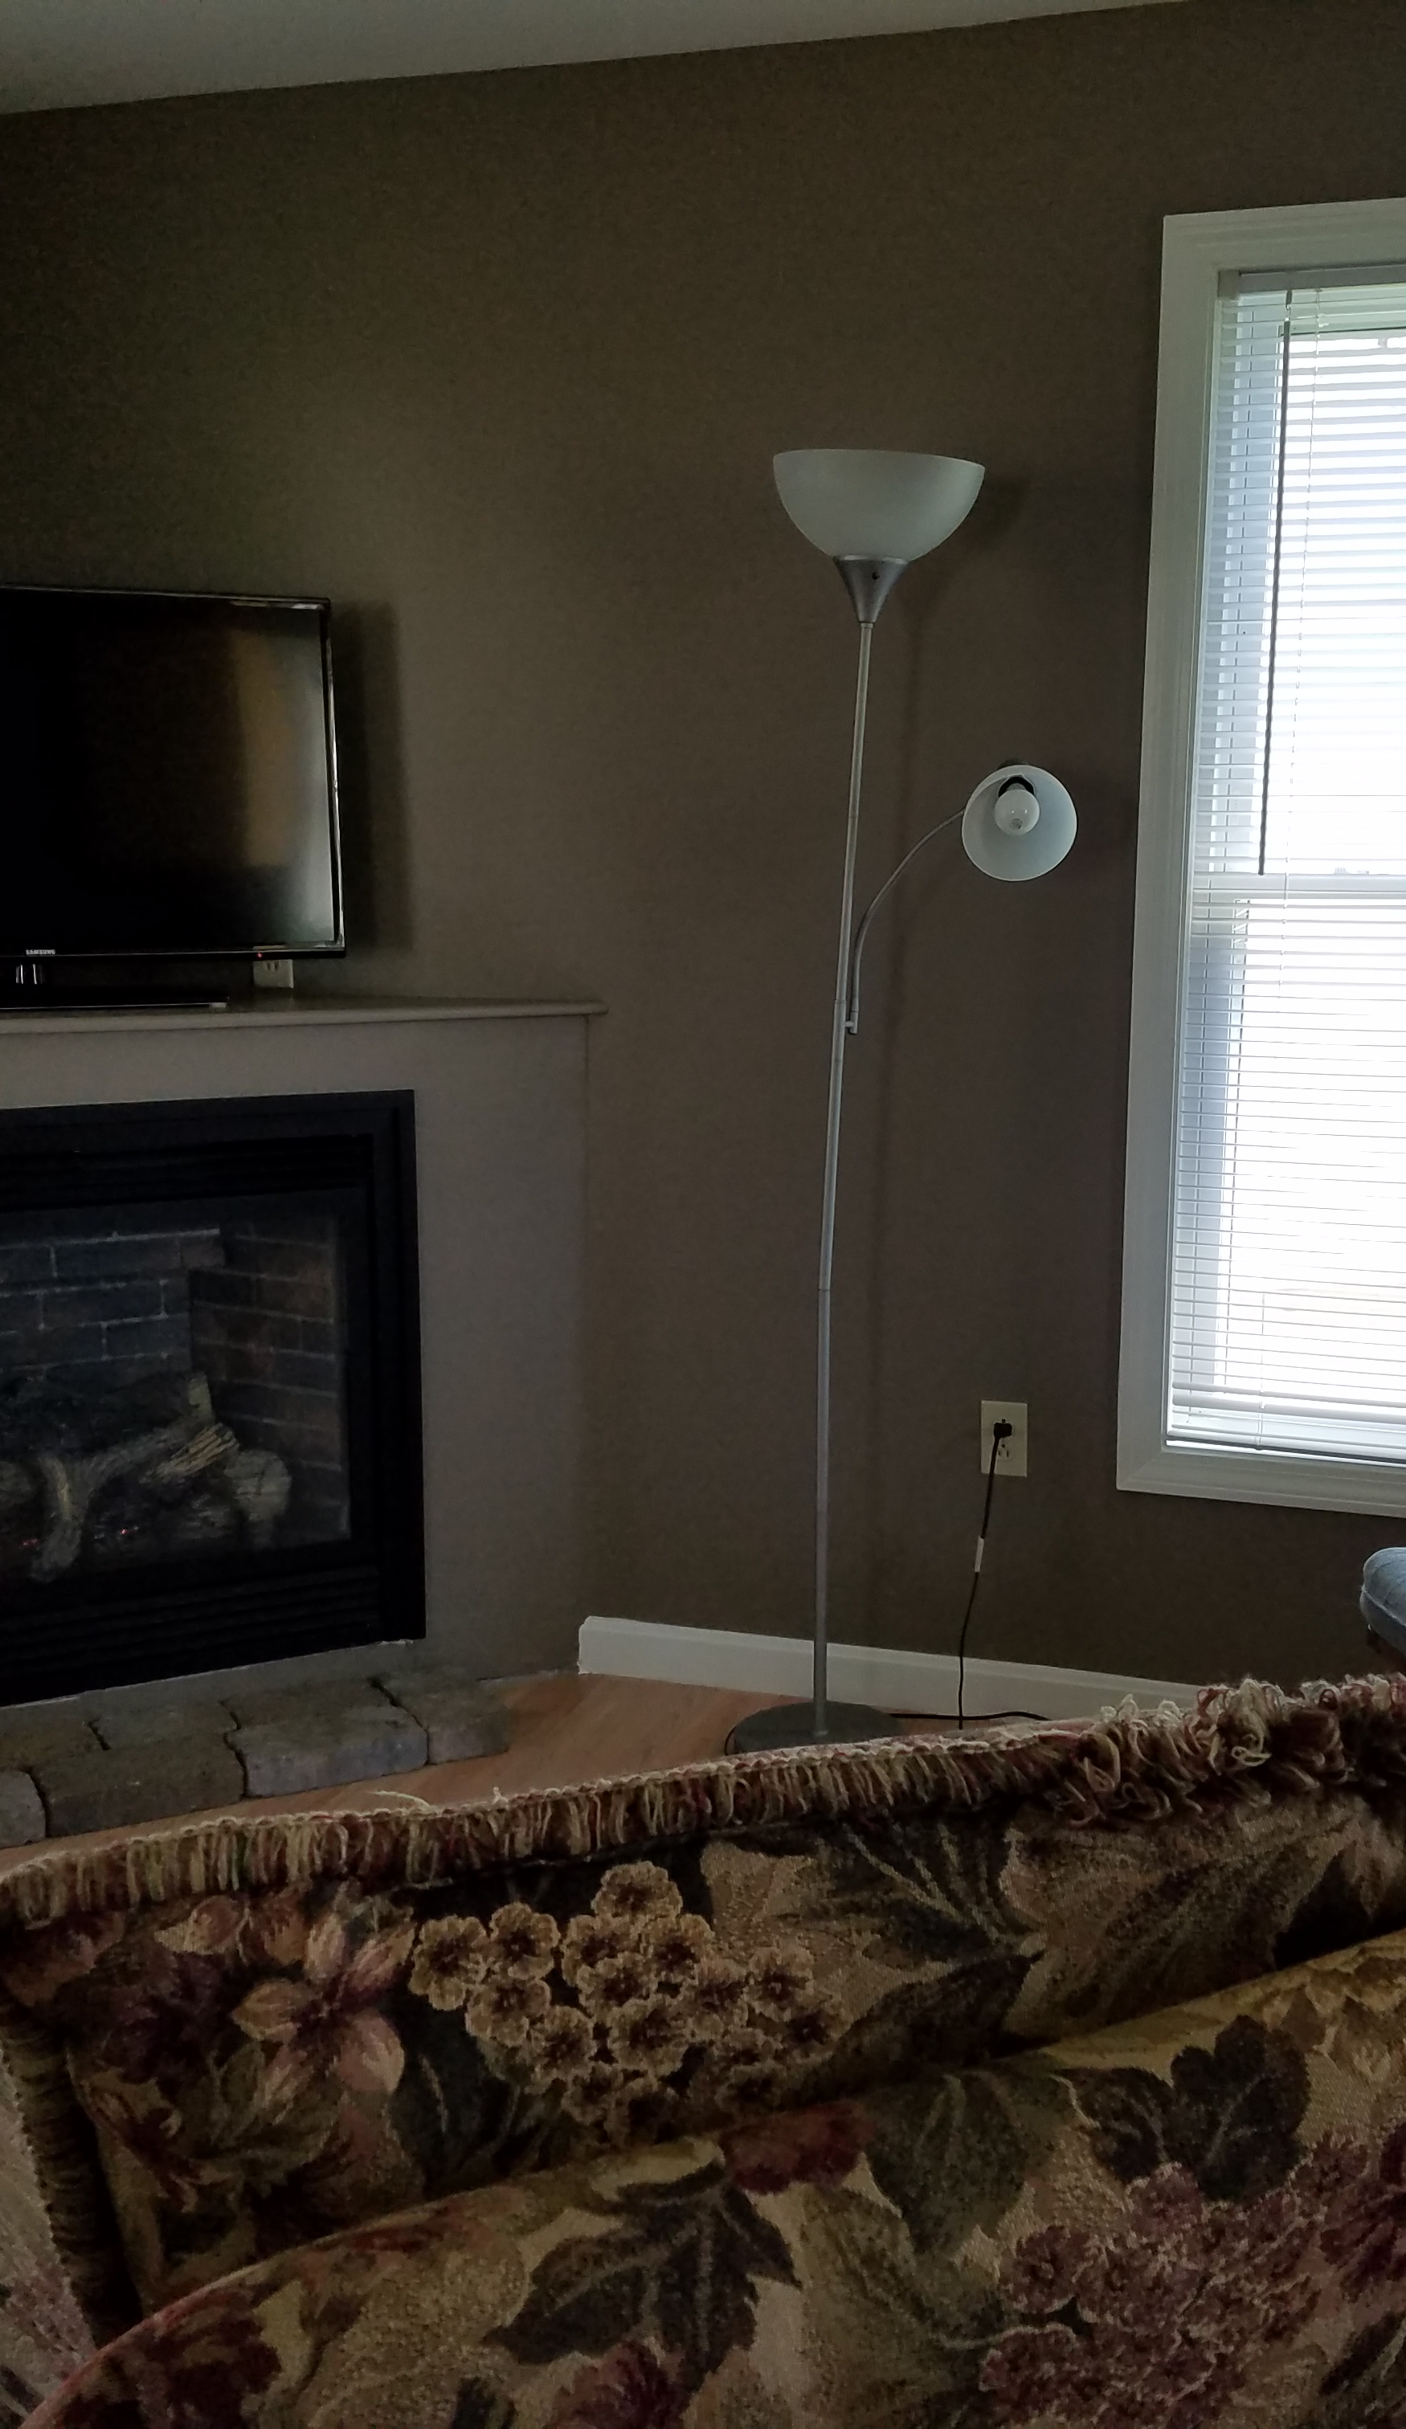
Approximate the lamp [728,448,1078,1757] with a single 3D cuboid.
[{"bbox_3d":[0.274,-0.102,3.423,0.480,1.850,0.320,4,10,18],"label":"lamp"}]

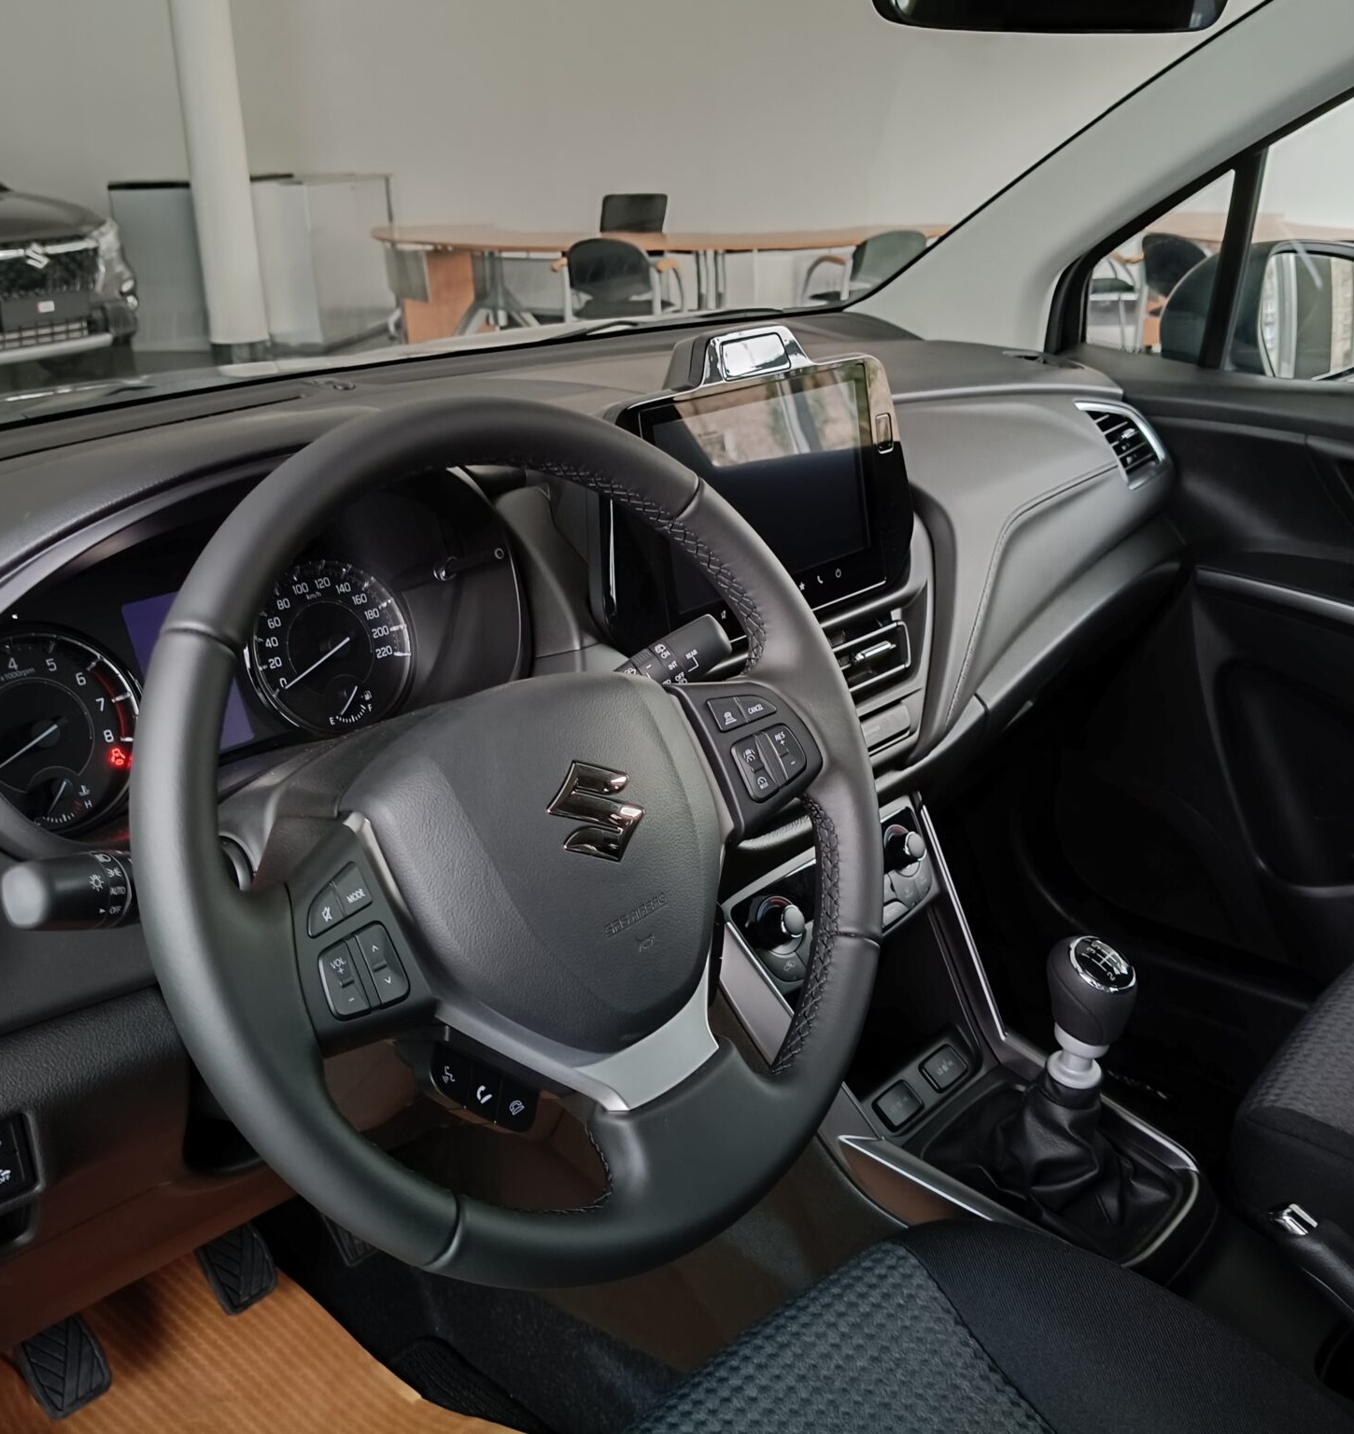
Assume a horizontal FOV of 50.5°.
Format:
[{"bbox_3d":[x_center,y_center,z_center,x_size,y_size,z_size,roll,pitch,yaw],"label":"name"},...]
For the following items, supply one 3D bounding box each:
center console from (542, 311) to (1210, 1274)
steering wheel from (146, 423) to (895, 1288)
[{"bbox_3d":[0.163,0.054,0.910,0.420,0.560,0.290,19,29,40],"label":"center console"},{"bbox_3d":[-0.056,0.047,0.621,0.370,0.370,0.090,-26,5,-41],"label":"steering wheel"}]

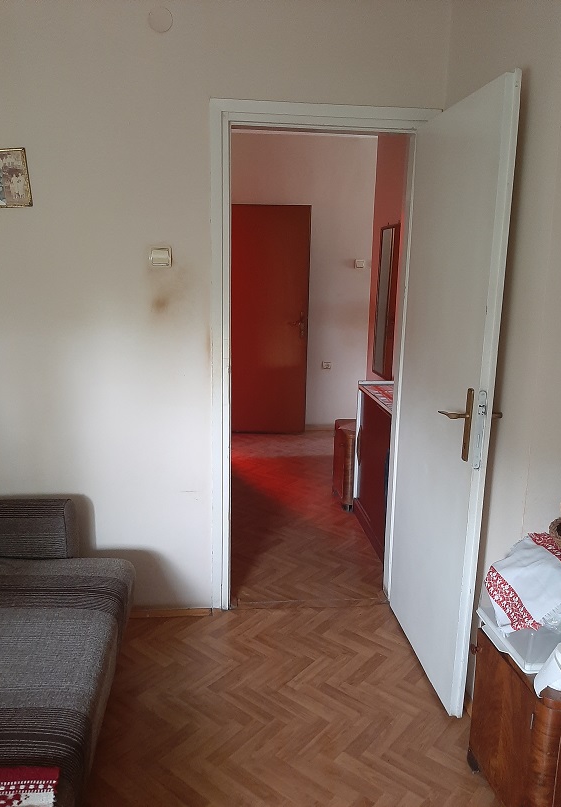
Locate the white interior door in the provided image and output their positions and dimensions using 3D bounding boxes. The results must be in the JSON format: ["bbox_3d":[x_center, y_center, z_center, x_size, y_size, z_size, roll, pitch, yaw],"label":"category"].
[{"bbox_3d":[0.562,0.009,2.152,0.043,1.990,0.715,-1,12,-7],"label":"white interior door"}]

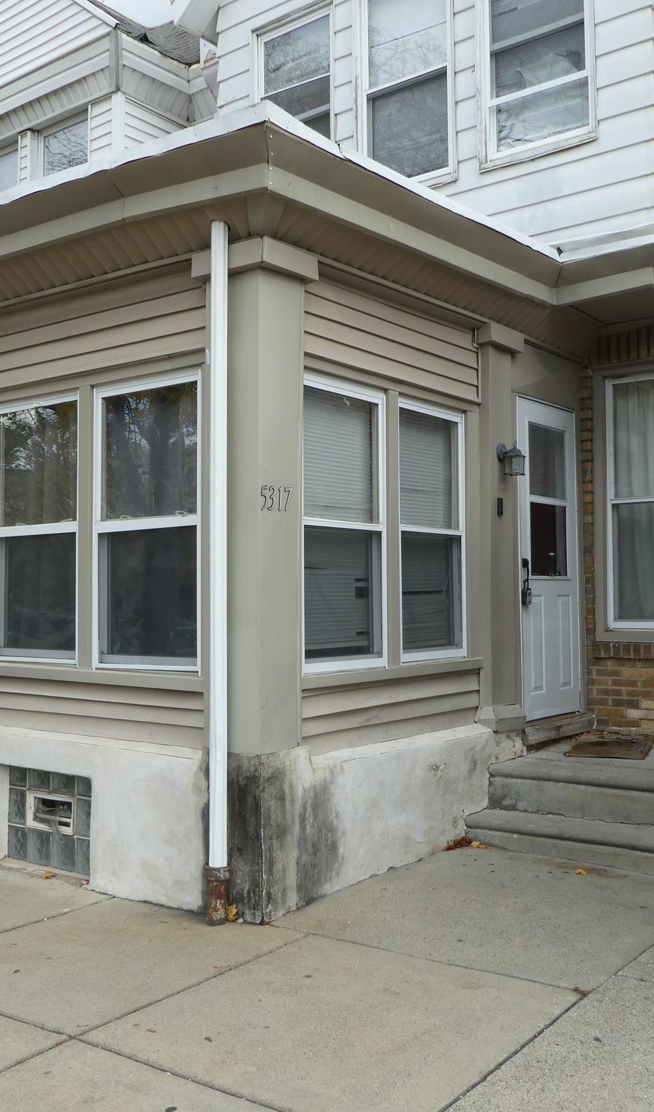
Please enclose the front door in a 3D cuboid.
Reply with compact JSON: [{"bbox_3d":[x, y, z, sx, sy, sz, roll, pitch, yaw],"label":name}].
[{"bbox_3d":[1.474,0.023,6.767,0.060,2.050,0.790,-2,-3,38],"label":"front door"}]

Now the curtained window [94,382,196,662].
[{"bbox_3d":[-0.843,-0.149,4.962,0.740,1.410,0.100,-2,-3,37],"label":"curtained window"}]

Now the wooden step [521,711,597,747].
[{"bbox_3d":[1.495,1.132,6.780,0.150,0.110,1.012,-2,-3,37],"label":"wooden step"}]

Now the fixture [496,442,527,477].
[{"bbox_3d":[1.122,-0.576,6.176,0.160,0.207,0.136,-2,-3,37],"label":"fixture"}]

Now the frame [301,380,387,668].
[{"bbox_3d":[0.101,-0.127,5.029,0.070,1.370,0.670,-2,-3,38],"label":"frame"}]

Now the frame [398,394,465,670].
[{"bbox_3d":[0.564,-0.127,5.742,0.100,1.415,0.718,-2,-3,37],"label":"frame"}]

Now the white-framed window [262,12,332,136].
[{"bbox_3d":[-0.242,-3.293,7.730,0.710,1.470,0.080,-2,-3,36],"label":"white-framed window"}]

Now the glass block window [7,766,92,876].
[{"bbox_3d":[-1.411,1.377,5.402,0.731,0.500,0.090,-2,-3,37],"label":"glass block window"}]

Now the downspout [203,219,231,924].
[{"bbox_3d":[-0.473,0.039,4.434,0.100,3.040,0.100,0,-3,0],"label":"downspout"}]

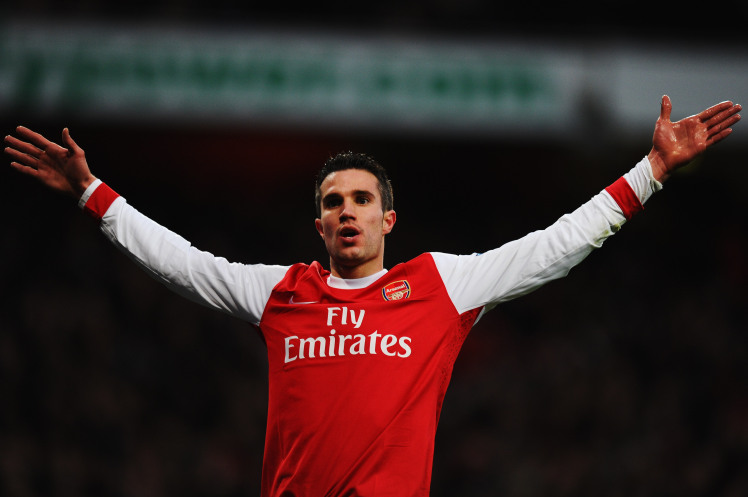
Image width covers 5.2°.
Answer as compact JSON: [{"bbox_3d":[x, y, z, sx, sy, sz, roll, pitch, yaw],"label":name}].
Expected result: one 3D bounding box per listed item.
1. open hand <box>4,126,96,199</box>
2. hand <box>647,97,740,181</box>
[{"bbox_3d":[-0.690,-0.197,17.750,0.215,0.132,0.075,26,-2,-10],"label":"open hand"},{"bbox_3d":[0.672,-0.263,17.750,0.222,0.152,0.075,-31,-5,5],"label":"hand"}]

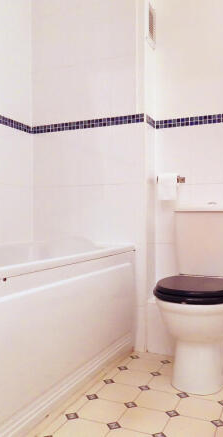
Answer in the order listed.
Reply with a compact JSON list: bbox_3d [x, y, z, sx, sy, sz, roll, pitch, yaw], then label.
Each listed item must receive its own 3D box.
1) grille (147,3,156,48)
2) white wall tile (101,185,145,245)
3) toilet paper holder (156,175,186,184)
[{"bbox_3d":[0.241,-1.138,2.168,0.018,0.240,0.155,0,0,24],"label":"grille"},{"bbox_3d":[0.074,-0.025,2.096,0.240,0.334,0.015,0,0,24],"label":"white wall tile"},{"bbox_3d":[0.341,-0.223,2.127,0.150,0.045,0.075,0,0,24],"label":"toilet paper holder"}]

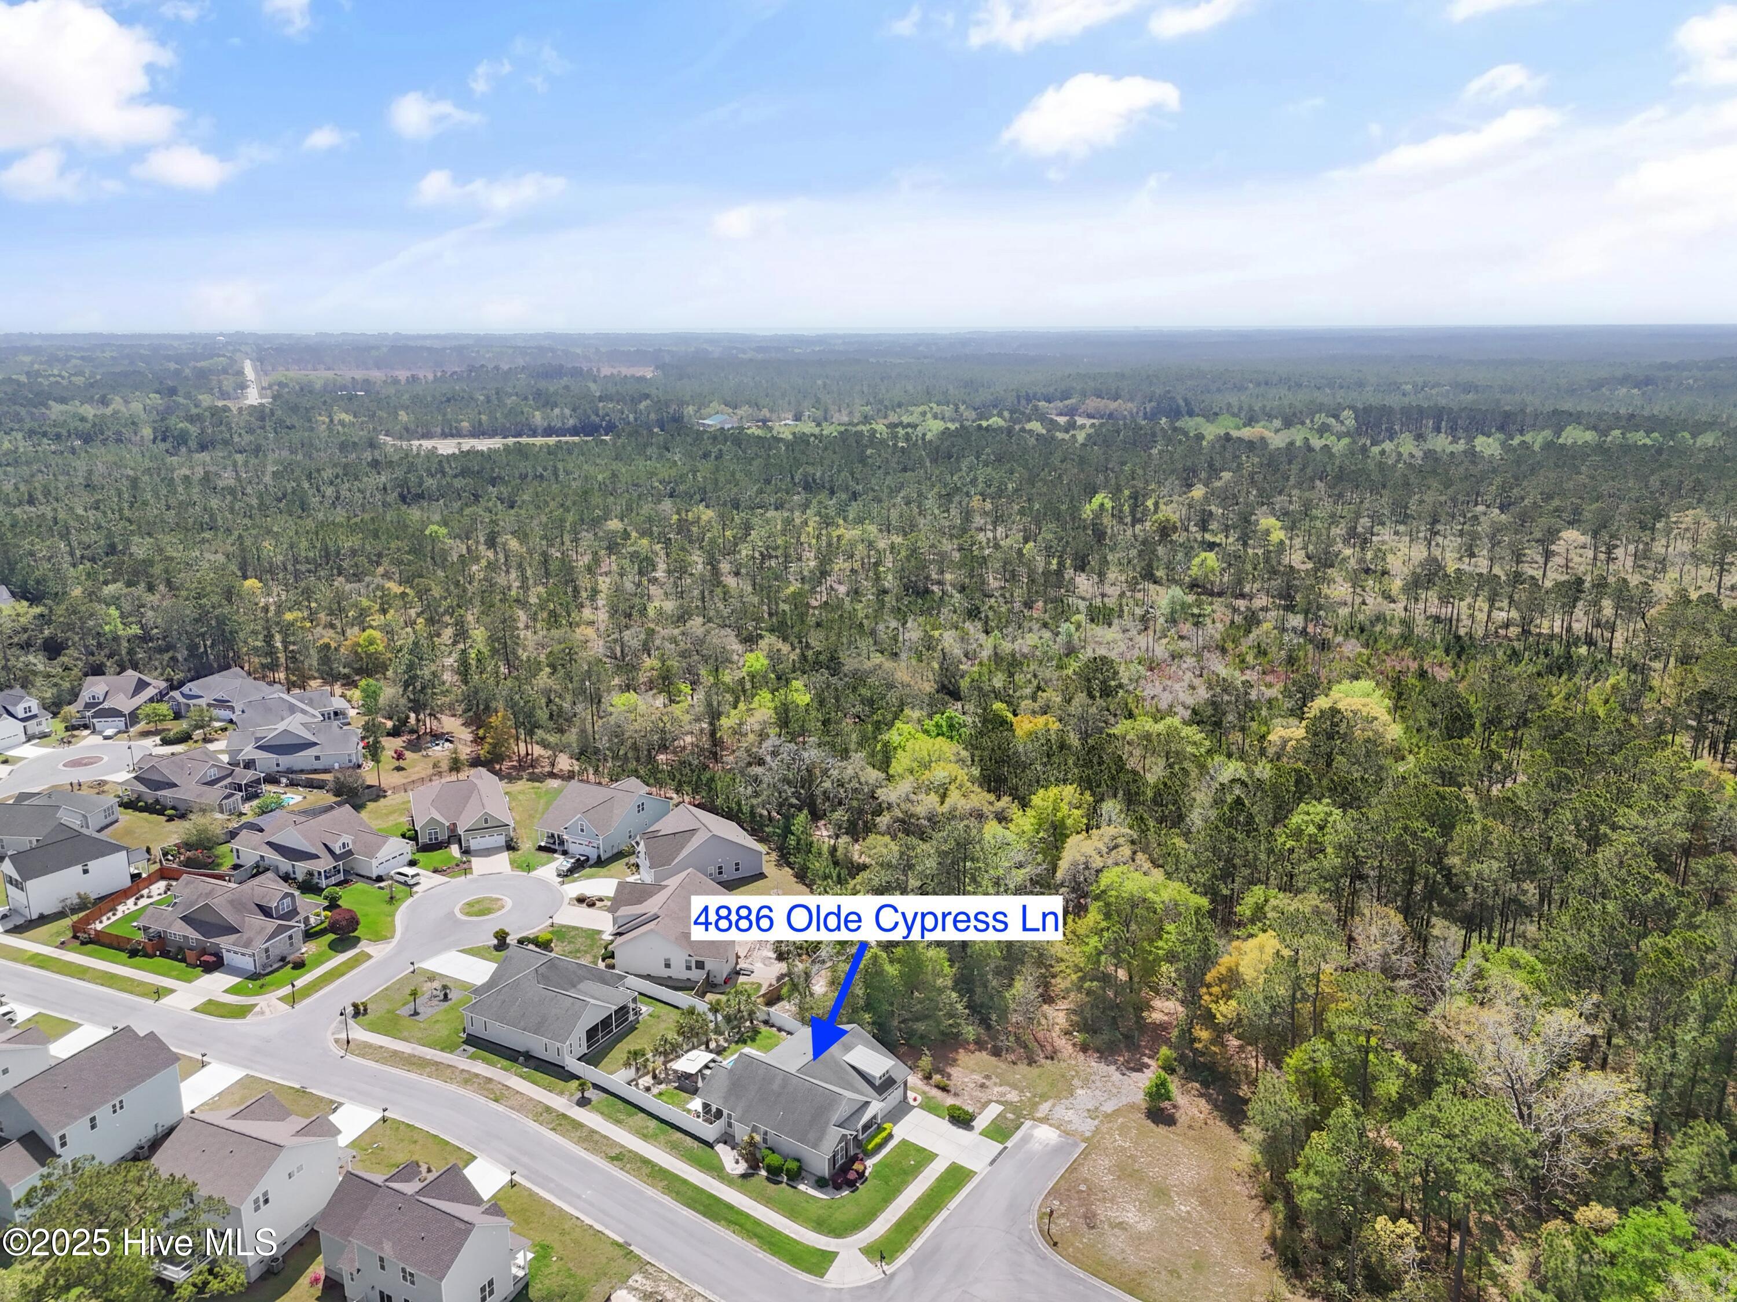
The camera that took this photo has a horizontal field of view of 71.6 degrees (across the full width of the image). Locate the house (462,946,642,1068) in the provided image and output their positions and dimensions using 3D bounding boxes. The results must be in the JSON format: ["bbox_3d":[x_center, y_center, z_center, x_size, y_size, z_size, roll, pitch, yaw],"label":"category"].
[{"bbox_3d":[-34.697,37.638,135.343,17.660,6.810,16.870,8,17,27],"label":"house"}]

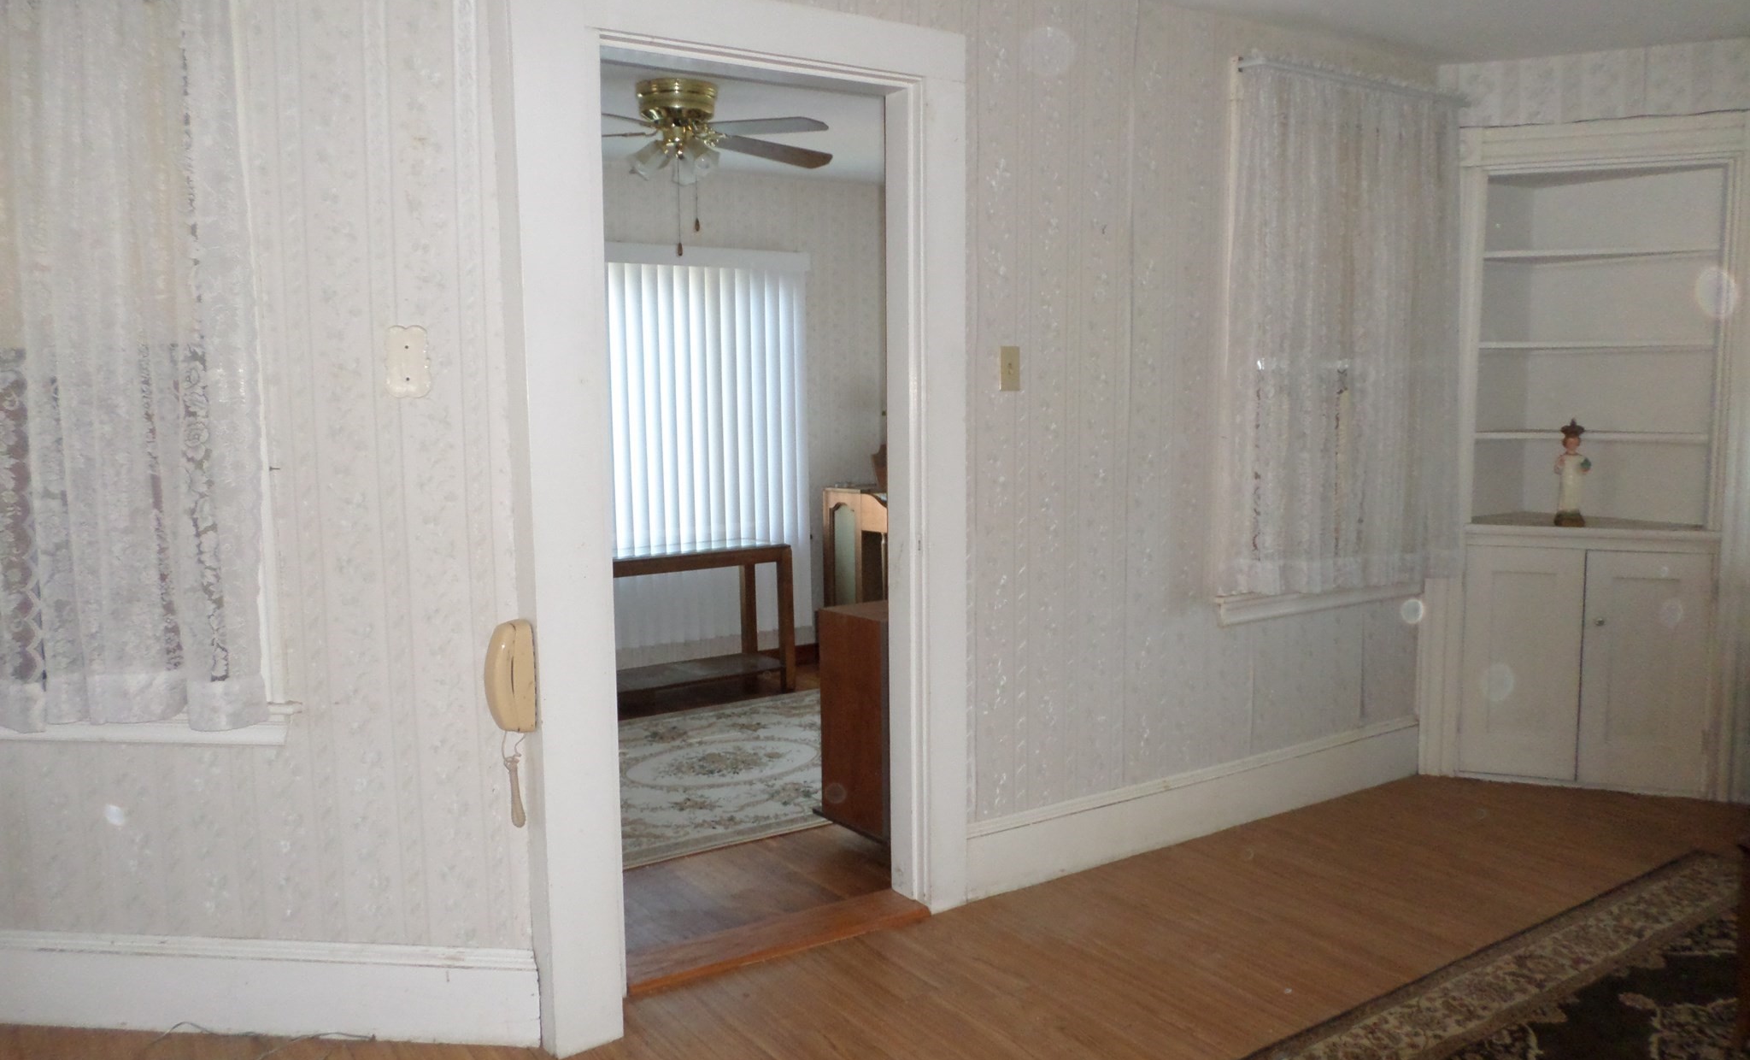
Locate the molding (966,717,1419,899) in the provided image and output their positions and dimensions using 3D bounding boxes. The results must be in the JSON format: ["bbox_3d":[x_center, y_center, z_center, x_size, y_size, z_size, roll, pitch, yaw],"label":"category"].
[{"bbox_3d":[1.034,0.797,3.767,1.858,0.190,0.020,-5,8,-31],"label":"molding"}]

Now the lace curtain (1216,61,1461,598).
[{"bbox_3d":[1.428,-0.568,3.780,0.993,1.503,0.082,-5,8,-31],"label":"lace curtain"}]

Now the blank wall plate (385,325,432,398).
[{"bbox_3d":[-0.901,-0.323,2.433,0.085,0.138,0.009,0,7,5],"label":"blank wall plate"}]

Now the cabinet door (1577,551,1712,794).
[{"bbox_3d":[2.445,0.450,4.015,0.360,0.759,0.027,2,8,19],"label":"cabinet door"}]

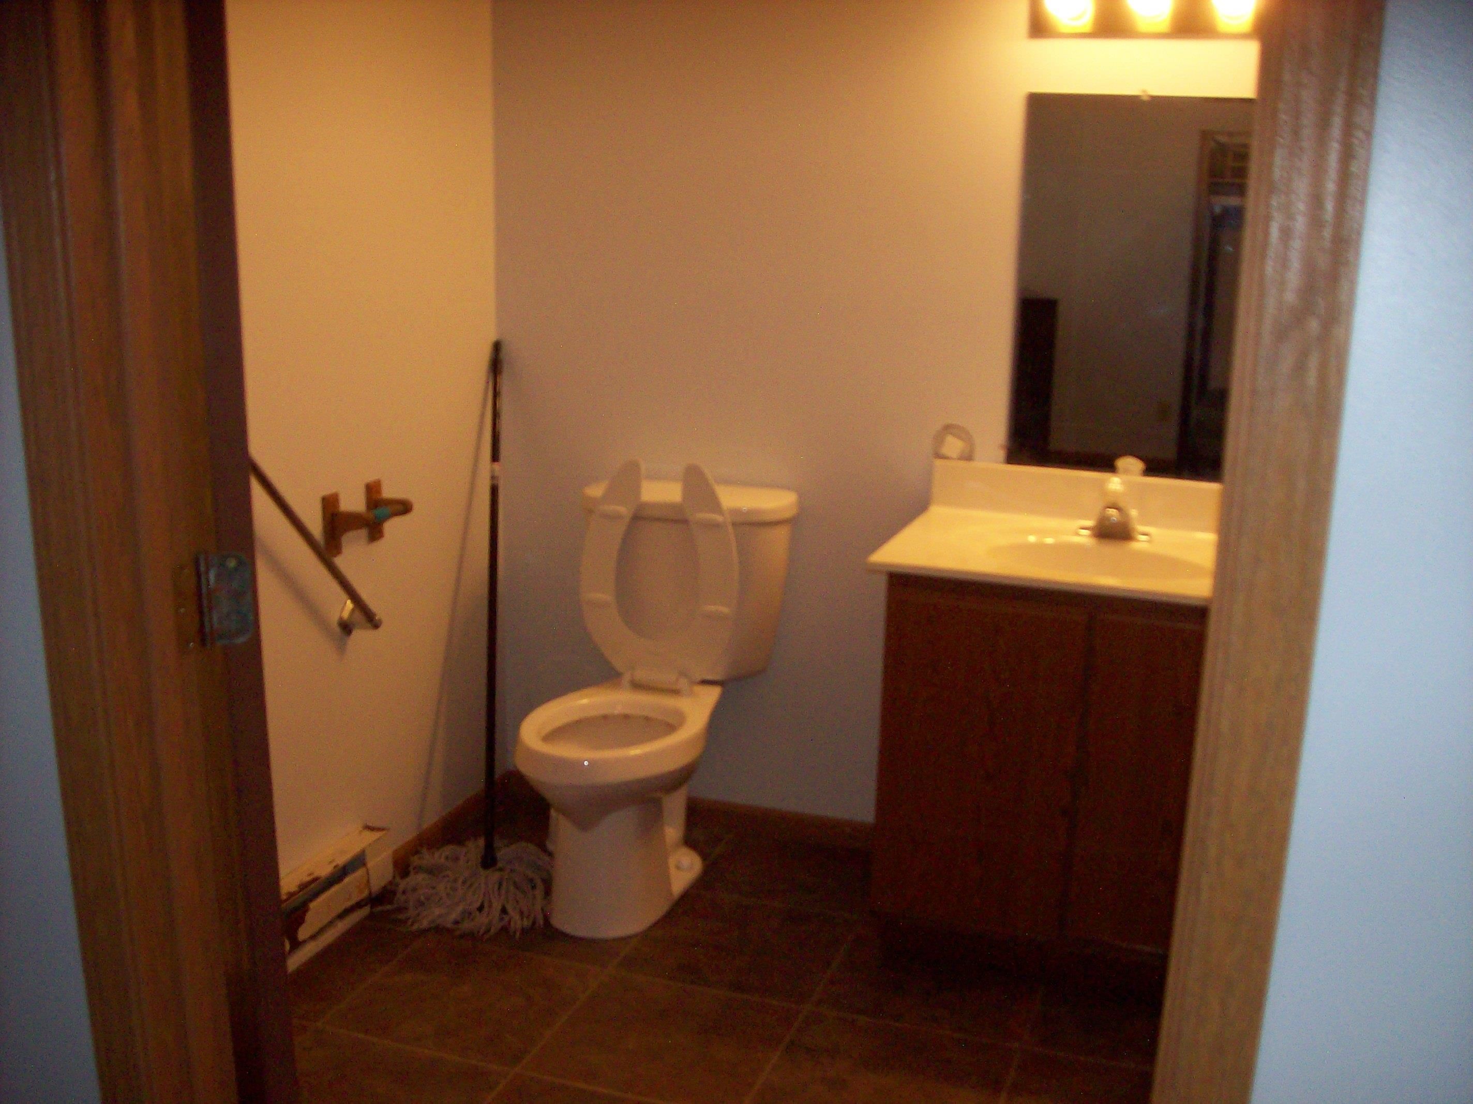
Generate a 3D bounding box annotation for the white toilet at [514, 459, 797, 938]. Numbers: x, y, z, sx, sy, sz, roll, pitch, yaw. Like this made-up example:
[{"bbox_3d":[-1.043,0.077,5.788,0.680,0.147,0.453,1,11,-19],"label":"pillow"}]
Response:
[{"bbox_3d":[-0.179,0.279,3.132,0.489,0.890,0.678,5,13,18],"label":"white toilet"}]

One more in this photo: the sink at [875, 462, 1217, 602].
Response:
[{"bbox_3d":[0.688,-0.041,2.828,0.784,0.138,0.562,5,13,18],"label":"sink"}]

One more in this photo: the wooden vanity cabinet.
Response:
[{"bbox_3d":[0.682,0.392,2.938,0.728,0.781,0.541,5,13,18],"label":"wooden vanity cabinet"}]

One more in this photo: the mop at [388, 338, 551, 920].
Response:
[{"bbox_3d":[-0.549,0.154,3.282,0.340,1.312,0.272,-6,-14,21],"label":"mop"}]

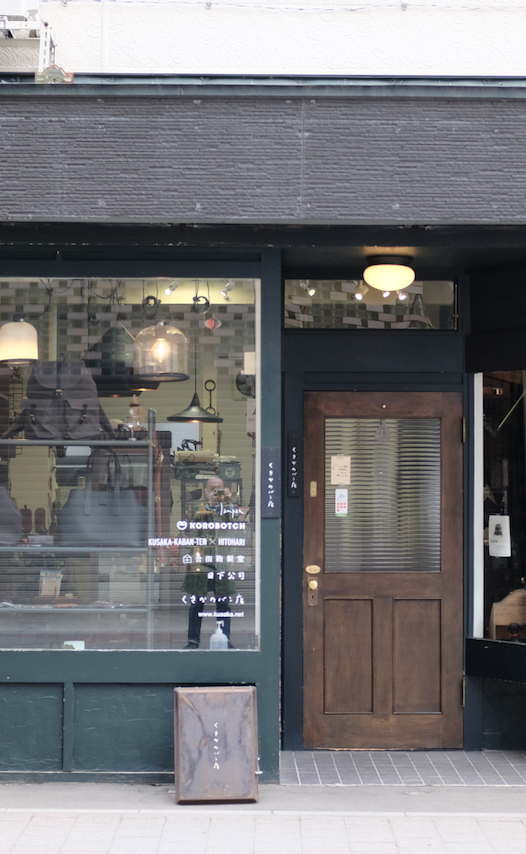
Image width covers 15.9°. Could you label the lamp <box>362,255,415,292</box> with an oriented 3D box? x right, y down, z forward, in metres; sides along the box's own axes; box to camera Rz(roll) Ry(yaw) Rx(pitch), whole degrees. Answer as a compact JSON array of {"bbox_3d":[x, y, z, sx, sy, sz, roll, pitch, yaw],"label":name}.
[{"bbox_3d":[0.639,-0.769,9.523,0.265,0.170,0.265,0,-2,-1],"label":"lamp"}]

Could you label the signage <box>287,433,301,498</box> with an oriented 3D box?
[{"bbox_3d":[0.167,0.201,9.880,0.073,0.343,0.020,0,-2,-1],"label":"signage"}]

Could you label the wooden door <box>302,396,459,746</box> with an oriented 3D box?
[{"bbox_3d":[0.639,0.756,10.037,0.849,1.890,0.045,0,-2,-1],"label":"wooden door"}]

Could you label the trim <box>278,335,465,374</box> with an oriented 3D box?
[{"bbox_3d":[0.586,-0.386,10.029,0.972,0.202,0.060,0,-2,-1],"label":"trim"}]

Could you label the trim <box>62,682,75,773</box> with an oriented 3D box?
[{"bbox_3d":[-0.934,1.448,9.088,0.048,0.424,0.035,0,-2,-1],"label":"trim"}]

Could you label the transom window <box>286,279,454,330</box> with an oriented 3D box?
[{"bbox_3d":[0.560,-0.642,9.945,0.907,0.272,0.050,0,-2,-1],"label":"transom window"}]

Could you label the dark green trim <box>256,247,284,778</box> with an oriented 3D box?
[{"bbox_3d":[0.039,0.425,9.178,0.104,2.591,0.100,0,-2,-1],"label":"dark green trim"}]

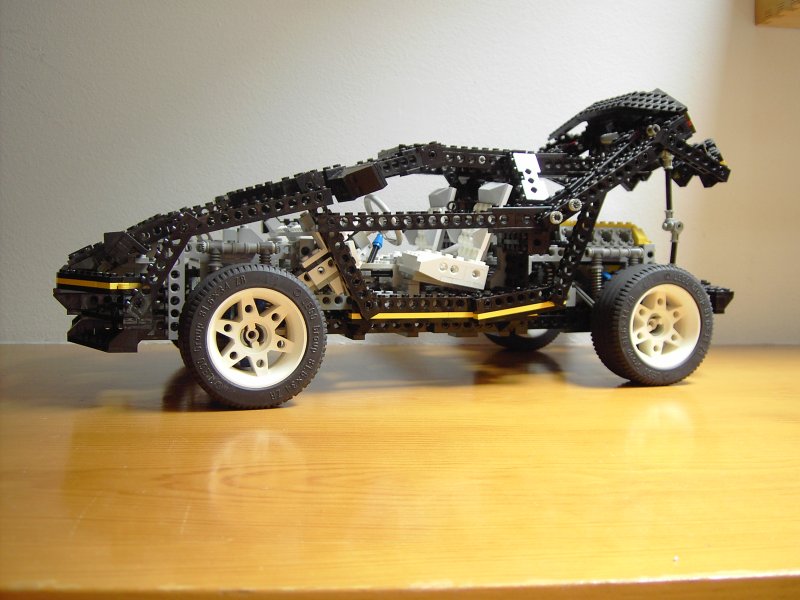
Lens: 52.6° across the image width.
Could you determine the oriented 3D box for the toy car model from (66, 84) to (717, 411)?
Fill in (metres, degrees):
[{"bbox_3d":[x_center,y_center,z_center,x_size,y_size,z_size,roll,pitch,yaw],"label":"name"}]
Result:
[{"bbox_3d":[-0.008,-0.056,0.599,0.457,0.220,0.230,-1,4,-20],"label":"toy car model"}]

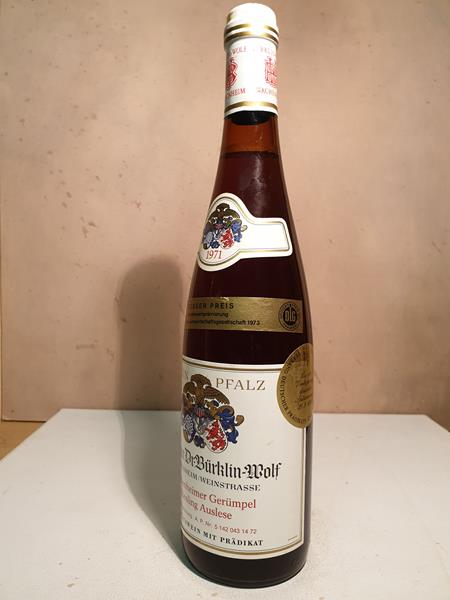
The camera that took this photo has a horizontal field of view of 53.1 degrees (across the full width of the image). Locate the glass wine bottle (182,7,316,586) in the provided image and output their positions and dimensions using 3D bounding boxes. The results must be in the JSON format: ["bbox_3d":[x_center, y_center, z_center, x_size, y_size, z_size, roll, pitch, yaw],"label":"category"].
[{"bbox_3d":[0.014,-0.006,0.268,0.078,0.317,0.078,1,2,0],"label":"glass wine bottle"}]

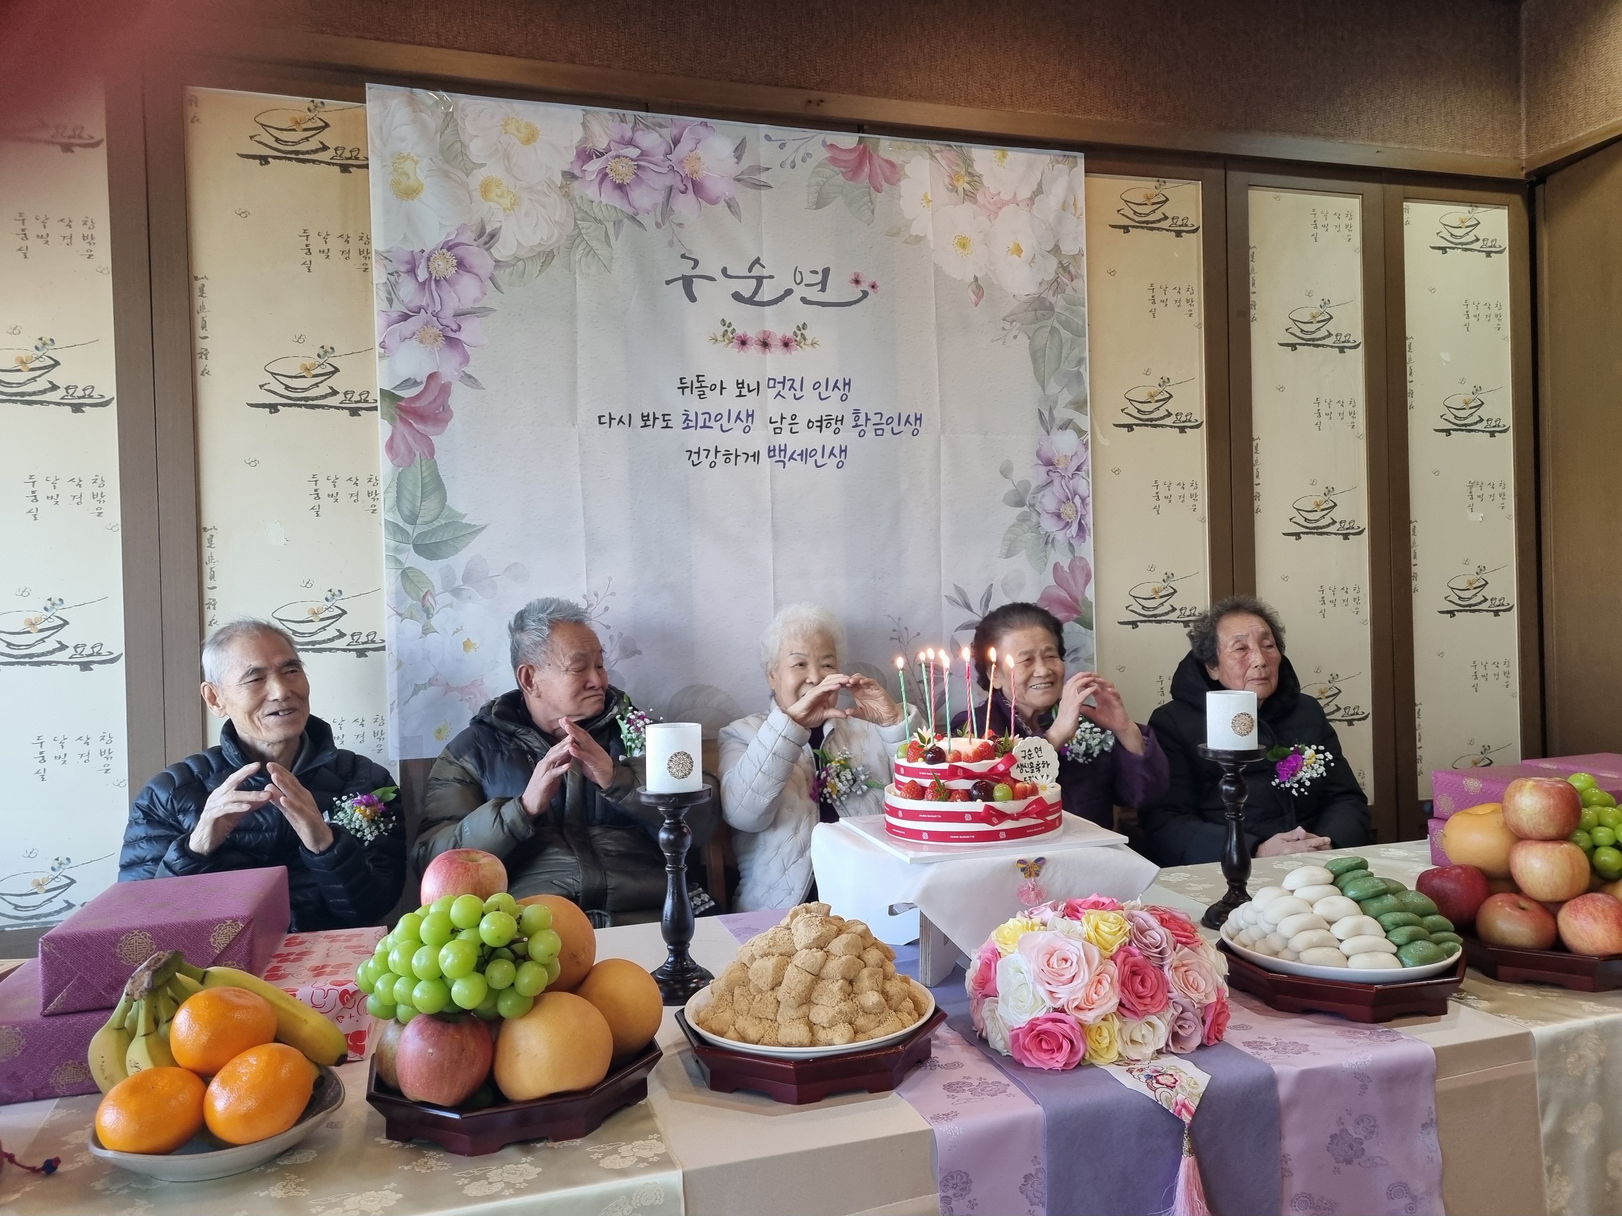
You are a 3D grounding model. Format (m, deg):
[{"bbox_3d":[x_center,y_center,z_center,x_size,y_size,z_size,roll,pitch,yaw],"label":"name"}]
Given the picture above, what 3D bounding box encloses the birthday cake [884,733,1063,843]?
[{"bbox_3d":[0.225,0.241,1.704,0.246,0.135,0.246,-2,1,0],"label":"birthday cake"}]

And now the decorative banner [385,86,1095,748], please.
[{"bbox_3d":[-0.094,-0.393,2.671,1.619,1.353,0.015,-2,1,-17],"label":"decorative banner"}]

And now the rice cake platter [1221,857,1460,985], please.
[{"bbox_3d":[0.635,0.371,1.474,0.265,0.125,0.265,-2,1,-17],"label":"rice cake platter"}]

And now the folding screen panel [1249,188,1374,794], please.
[{"bbox_3d":[1.406,-0.303,3.441,0.380,1.738,0.040,-2,1,-17],"label":"folding screen panel"}]

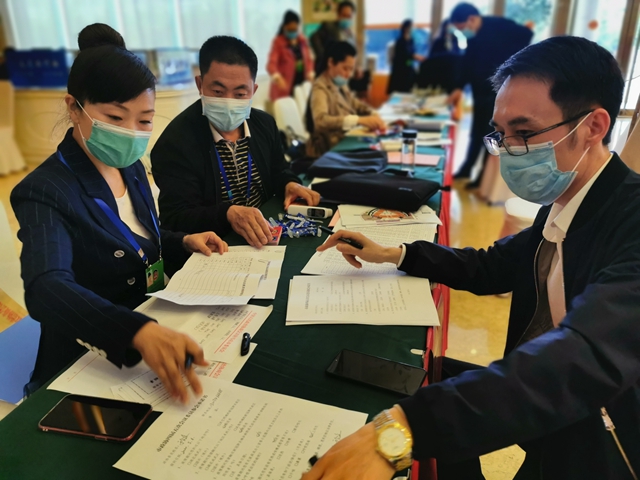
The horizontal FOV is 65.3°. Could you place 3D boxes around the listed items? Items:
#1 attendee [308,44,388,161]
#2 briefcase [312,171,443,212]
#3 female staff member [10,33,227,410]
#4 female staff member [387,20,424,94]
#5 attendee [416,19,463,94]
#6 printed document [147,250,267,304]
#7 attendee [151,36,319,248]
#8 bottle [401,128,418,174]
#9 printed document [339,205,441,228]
[{"bbox_3d":[0.116,-0.507,2.957,0.580,1.260,0.500,10,25,28],"label":"attendee"},{"bbox_3d":[0.202,-0.187,1.768,0.380,0.058,0.260,10,25,28],"label":"briefcase"},{"bbox_3d":[-0.397,0.205,1.176,0.620,1.310,0.560,9,25,26],"label":"female staff member"},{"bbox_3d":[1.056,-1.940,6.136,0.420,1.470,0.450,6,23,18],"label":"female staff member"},{"bbox_3d":[1.518,-1.883,5.950,0.500,1.470,0.400,-14,25,-28],"label":"attendee"},{"bbox_3d":[-0.242,0.084,1.162,0.220,0.042,0.300,-1,22,2],"label":"printed document"},{"bbox_3d":[-0.285,0.015,1.662,0.560,1.290,0.600,-21,28,-38],"label":"attendee"},{"bbox_3d":[0.371,-0.384,2.081,0.060,0.175,0.060,-2,22,0],"label":"bottle"},{"bbox_3d":[0.212,-0.086,1.576,0.292,0.012,0.205,0,22,5],"label":"printed document"}]

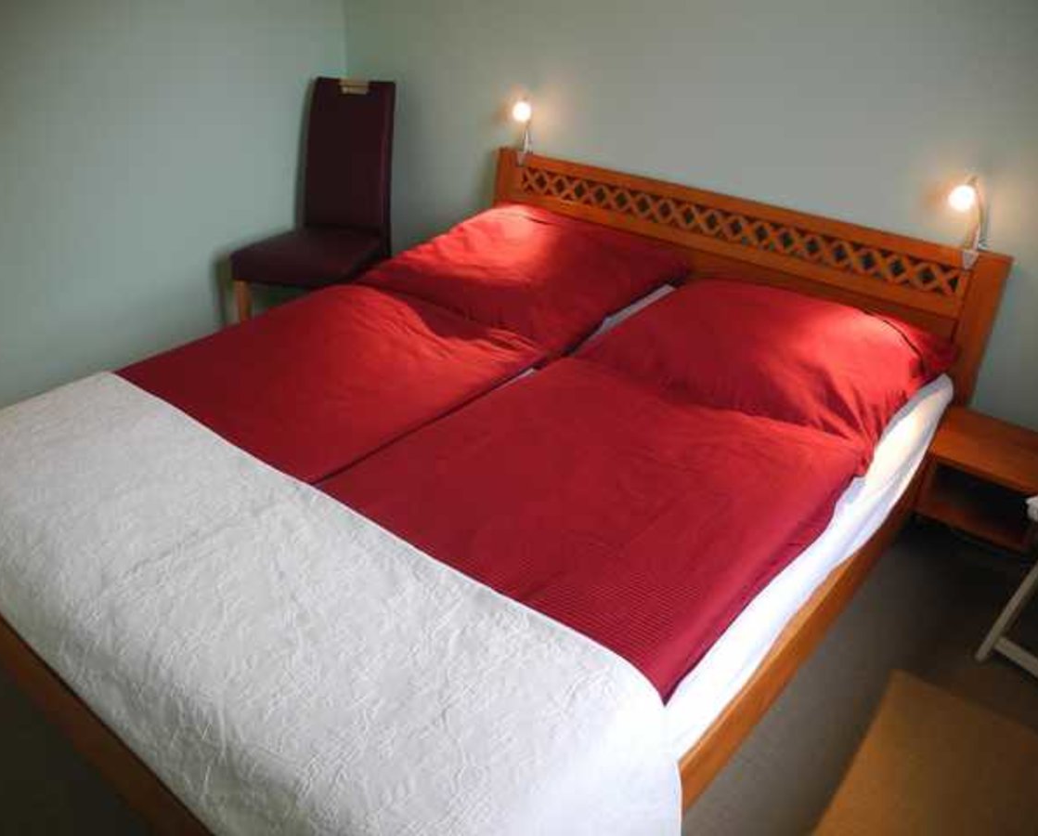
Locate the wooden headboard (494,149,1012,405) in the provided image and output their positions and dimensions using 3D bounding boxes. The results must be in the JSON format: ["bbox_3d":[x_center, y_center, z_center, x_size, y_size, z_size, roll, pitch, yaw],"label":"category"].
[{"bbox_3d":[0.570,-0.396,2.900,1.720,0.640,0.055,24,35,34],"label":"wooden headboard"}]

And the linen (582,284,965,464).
[{"bbox_3d":[0.603,-0.169,2.278,0.780,0.160,0.710,24,38,34],"label":"linen"}]

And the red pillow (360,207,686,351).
[{"bbox_3d":[0.007,-0.462,2.762,0.780,0.160,0.710,24,38,34],"label":"red pillow"}]

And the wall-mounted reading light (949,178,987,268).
[{"bbox_3d":[1.106,-0.469,2.232,0.065,0.220,0.100,24,38,34],"label":"wall-mounted reading light"}]

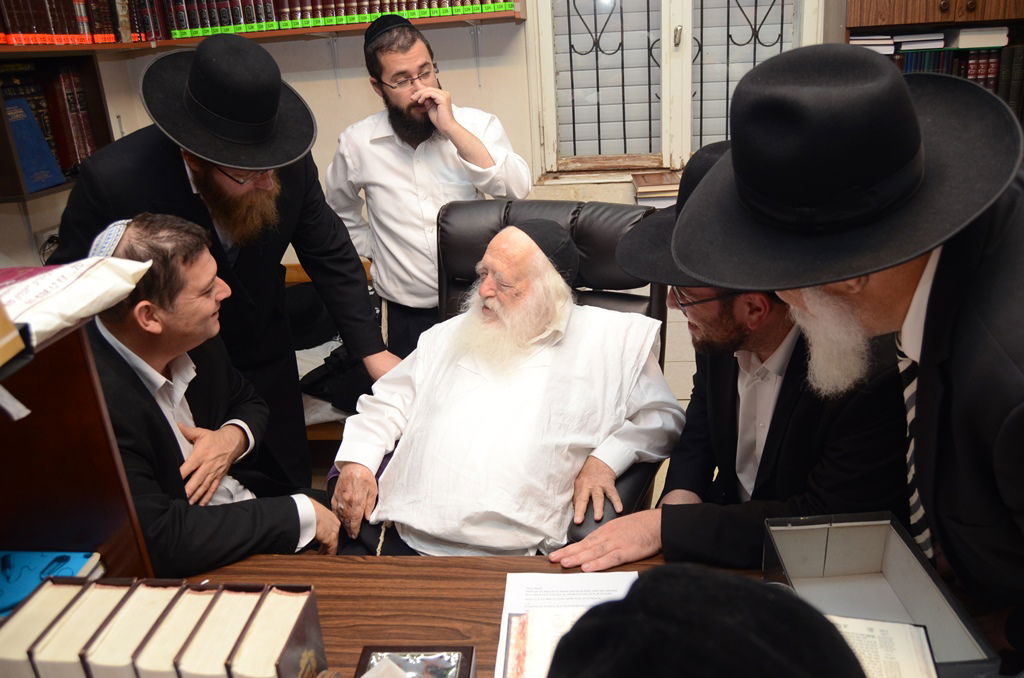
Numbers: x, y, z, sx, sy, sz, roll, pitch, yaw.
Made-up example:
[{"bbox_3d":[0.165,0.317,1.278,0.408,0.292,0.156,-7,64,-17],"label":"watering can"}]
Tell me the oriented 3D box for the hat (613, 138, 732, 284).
[{"bbox_3d":[0.376,-0.213,1.320,0.380,0.160,0.330,-9,18,6],"label":"hat"}]

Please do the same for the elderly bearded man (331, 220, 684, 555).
[{"bbox_3d":[0.028,0.406,1.490,0.660,1.240,0.800,1,19,17],"label":"elderly bearded man"}]

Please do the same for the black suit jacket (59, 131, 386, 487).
[{"bbox_3d":[-0.636,-0.059,1.704,0.660,0.760,0.480,-12,30,-21],"label":"black suit jacket"}]

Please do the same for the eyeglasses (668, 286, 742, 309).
[{"bbox_3d":[0.349,-0.091,1.297,0.140,0.043,0.140,-10,18,7],"label":"eyeglasses"}]

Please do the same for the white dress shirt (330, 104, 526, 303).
[{"bbox_3d":[-0.211,-0.330,1.940,0.510,0.530,0.330,-7,19,-7],"label":"white dress shirt"}]

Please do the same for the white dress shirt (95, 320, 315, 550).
[{"bbox_3d":[-0.562,0.256,1.411,0.470,0.600,0.450,9,23,35],"label":"white dress shirt"}]

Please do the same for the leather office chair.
[{"bbox_3d":[0.023,0.357,1.684,0.660,1.230,0.700,4,20,25],"label":"leather office chair"}]

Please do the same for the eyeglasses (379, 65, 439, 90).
[{"bbox_3d":[-0.270,-0.680,1.929,0.140,0.043,0.140,-29,50,-23],"label":"eyeglasses"}]

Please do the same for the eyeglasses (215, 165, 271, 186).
[{"bbox_3d":[-0.559,-0.372,1.567,0.140,0.043,0.140,29,37,9],"label":"eyeglasses"}]

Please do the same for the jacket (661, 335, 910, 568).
[{"bbox_3d":[0.510,0.237,1.442,0.520,0.640,0.490,-19,24,-38],"label":"jacket"}]

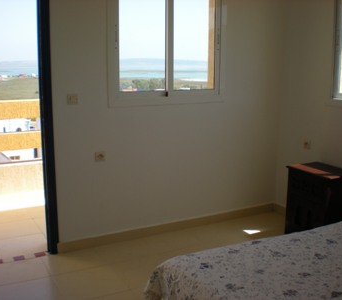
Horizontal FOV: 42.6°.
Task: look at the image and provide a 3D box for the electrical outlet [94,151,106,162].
[{"bbox_3d":[-0.561,0.055,3.492,0.081,0.081,0.012,-6,13,-28],"label":"electrical outlet"}]

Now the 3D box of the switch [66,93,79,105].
[{"bbox_3d":[-0.738,-0.380,3.299,0.081,0.081,0.012,-6,13,-28],"label":"switch"}]

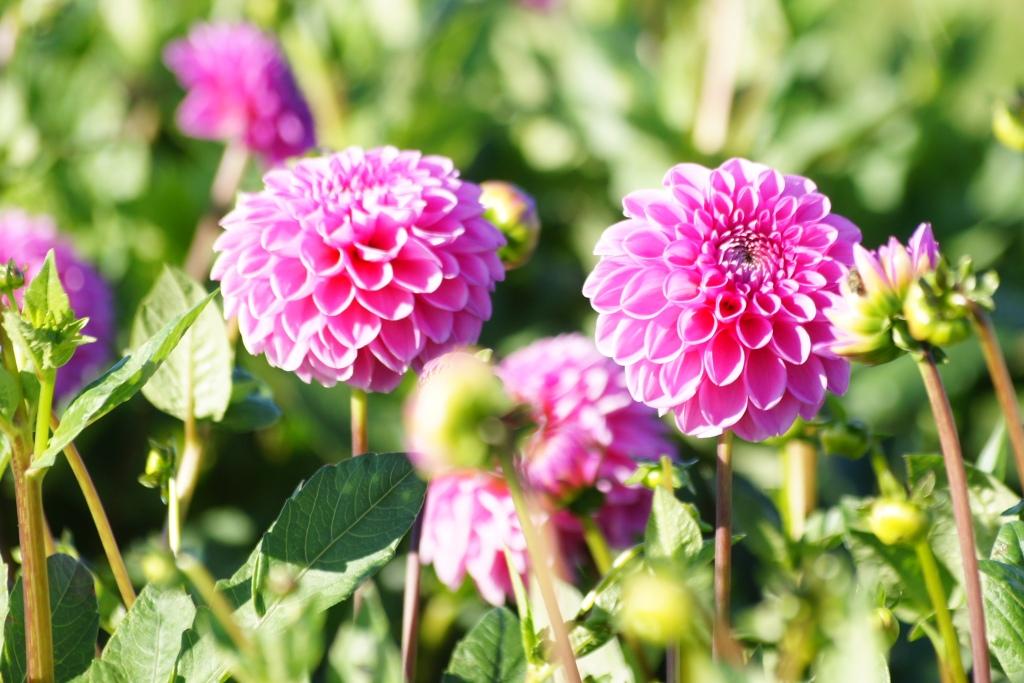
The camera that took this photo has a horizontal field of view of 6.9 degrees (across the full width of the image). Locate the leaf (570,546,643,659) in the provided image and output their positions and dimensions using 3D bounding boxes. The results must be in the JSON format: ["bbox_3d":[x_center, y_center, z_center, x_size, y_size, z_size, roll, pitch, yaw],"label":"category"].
[{"bbox_3d":[0.034,0.093,3.050,0.026,0.040,0.022,1,7,7],"label":"leaf"}]

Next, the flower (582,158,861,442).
[{"bbox_3d":[0.081,-0.016,3.300,0.108,0.108,0.065,-2,-22,-13],"label":"flower"}]

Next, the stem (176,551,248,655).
[{"bbox_3d":[-0.099,0.088,2.850,0.005,0.038,0.005,-32,6,0],"label":"stem"}]

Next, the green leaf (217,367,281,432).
[{"bbox_3d":[-0.103,0.022,3.300,0.026,0.025,0.020,0,7,0],"label":"green leaf"}]

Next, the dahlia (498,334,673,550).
[{"bbox_3d":[0.033,0.044,3.680,0.078,0.088,0.060,0,18,0],"label":"dahlia"}]

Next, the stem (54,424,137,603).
[{"bbox_3d":[-0.153,0.065,3.150,0.004,0.069,0.004,-20,6,0],"label":"stem"}]

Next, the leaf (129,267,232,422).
[{"bbox_3d":[-0.132,0.001,3.400,0.041,0.061,0.014,0,10,0],"label":"leaf"}]

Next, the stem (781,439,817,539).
[{"bbox_3d":[0.113,0.058,3.350,0.012,0.039,0.012,1,7,0],"label":"stem"}]

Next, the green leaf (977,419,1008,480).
[{"bbox_3d":[0.186,0.042,3.300,0.009,0.024,0.008,13,6,-11],"label":"green leaf"}]

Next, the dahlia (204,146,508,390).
[{"bbox_3d":[-0.059,-0.028,3.300,0.112,0.080,0.105,0,49,-3],"label":"dahlia"}]

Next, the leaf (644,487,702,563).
[{"bbox_3d":[0.062,0.071,3.290,0.023,0.030,0.012,0,10,0],"label":"leaf"}]

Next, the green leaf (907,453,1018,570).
[{"bbox_3d":[0.178,0.068,3.380,0.045,0.045,0.030,0,10,0],"label":"green leaf"}]

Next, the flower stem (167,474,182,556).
[{"bbox_3d":[-0.131,0.067,3.300,0.004,0.032,0.004,0,10,0],"label":"flower stem"}]

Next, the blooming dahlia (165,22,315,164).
[{"bbox_3d":[-0.136,-0.124,4.250,0.073,0.074,0.055,6,21,30],"label":"blooming dahlia"}]

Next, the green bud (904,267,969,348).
[{"bbox_3d":[0.165,-0.011,3.310,0.025,0.025,0.025,-25,16,-12],"label":"green bud"}]

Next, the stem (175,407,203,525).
[{"bbox_3d":[-0.124,0.047,3.250,0.006,0.043,0.005,3,7,0],"label":"stem"}]

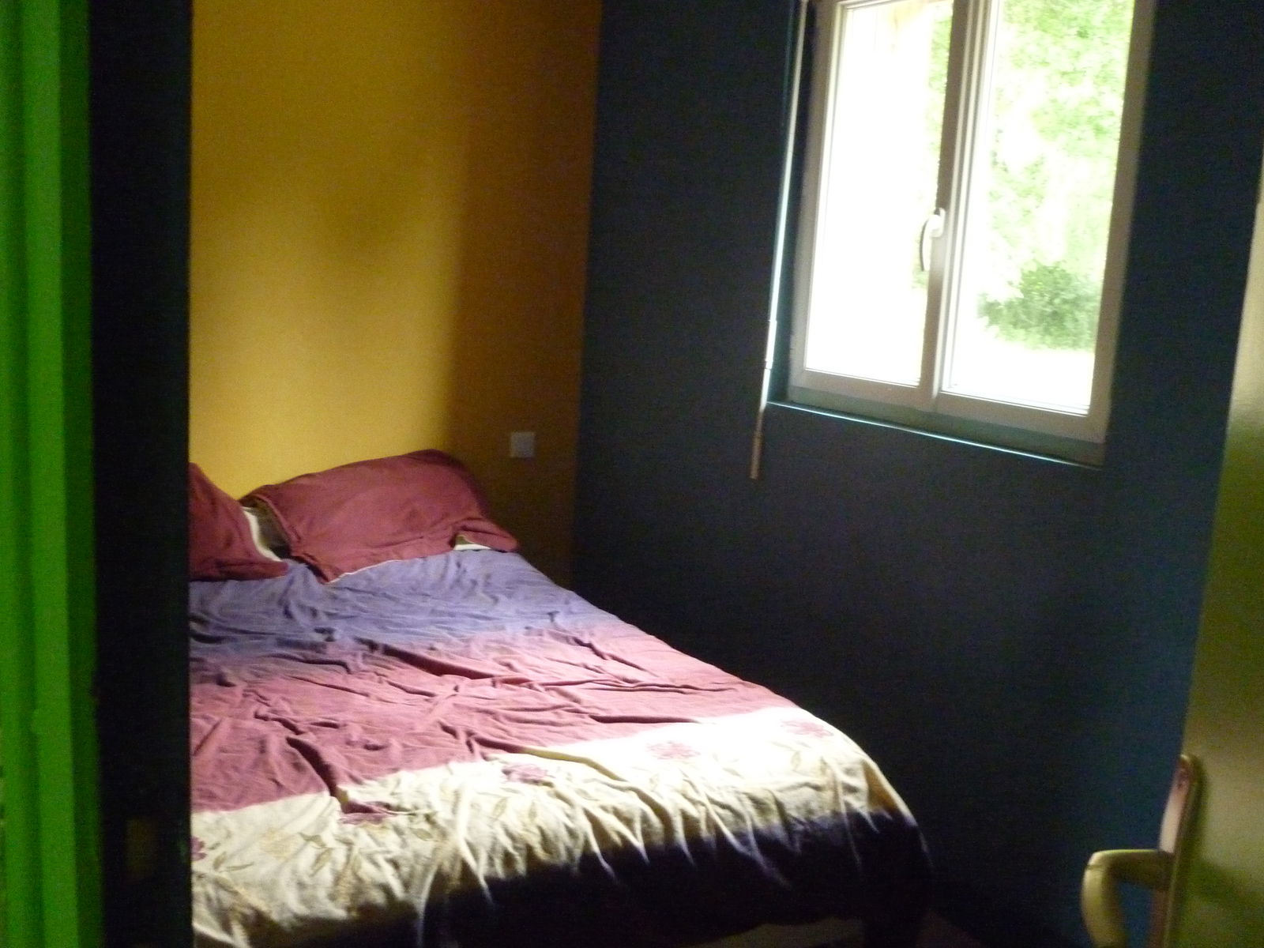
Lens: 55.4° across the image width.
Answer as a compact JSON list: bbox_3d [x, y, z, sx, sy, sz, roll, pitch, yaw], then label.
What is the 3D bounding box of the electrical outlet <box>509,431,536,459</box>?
[{"bbox_3d":[-0.356,-0.095,3.920,0.083,0.083,0.015,-1,10,-27],"label":"electrical outlet"}]

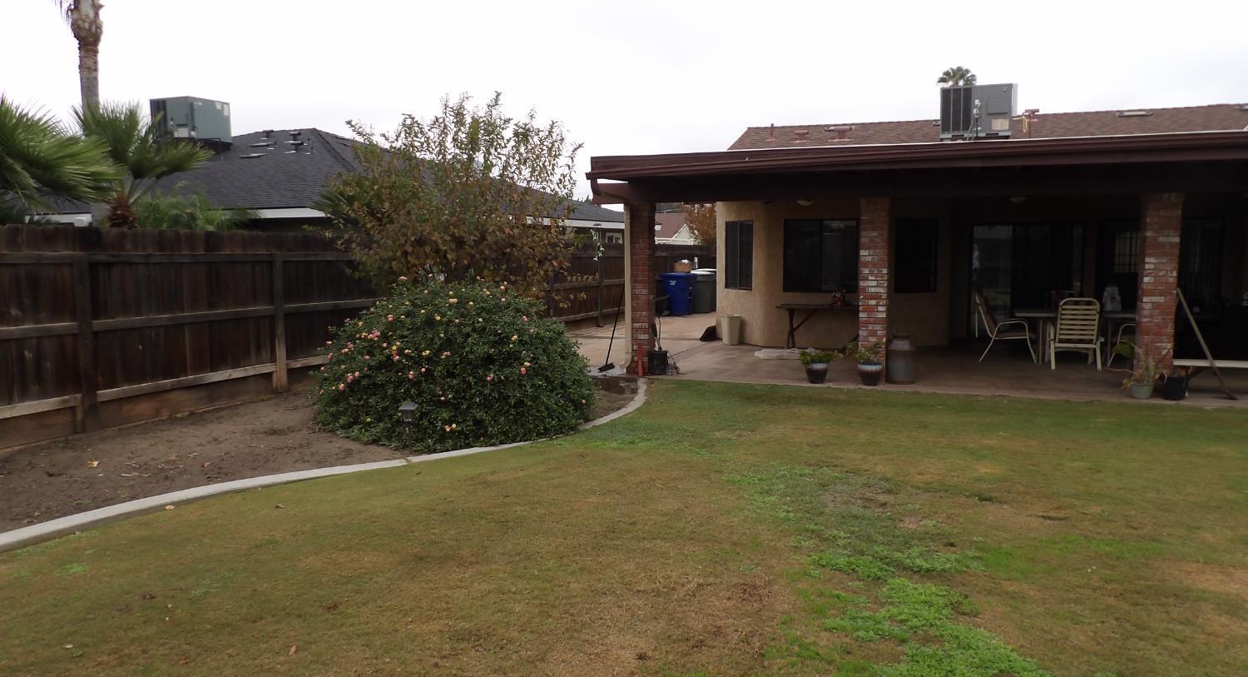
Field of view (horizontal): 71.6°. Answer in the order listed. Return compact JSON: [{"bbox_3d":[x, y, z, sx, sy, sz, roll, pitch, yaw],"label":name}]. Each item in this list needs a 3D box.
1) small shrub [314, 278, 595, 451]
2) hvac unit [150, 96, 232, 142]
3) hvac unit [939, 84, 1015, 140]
[{"bbox_3d":[-1.730,0.124,8.800,2.800,1.430,2.600,-1,6,-11],"label":"small shrub"},{"bbox_3d":[-10.489,-5.245,21.049,1.310,0.980,1.180,2,6,24],"label":"hvac unit"},{"bbox_3d":[7.067,-4.493,17.491,1.300,0.970,1.120,2,6,17],"label":"hvac unit"}]

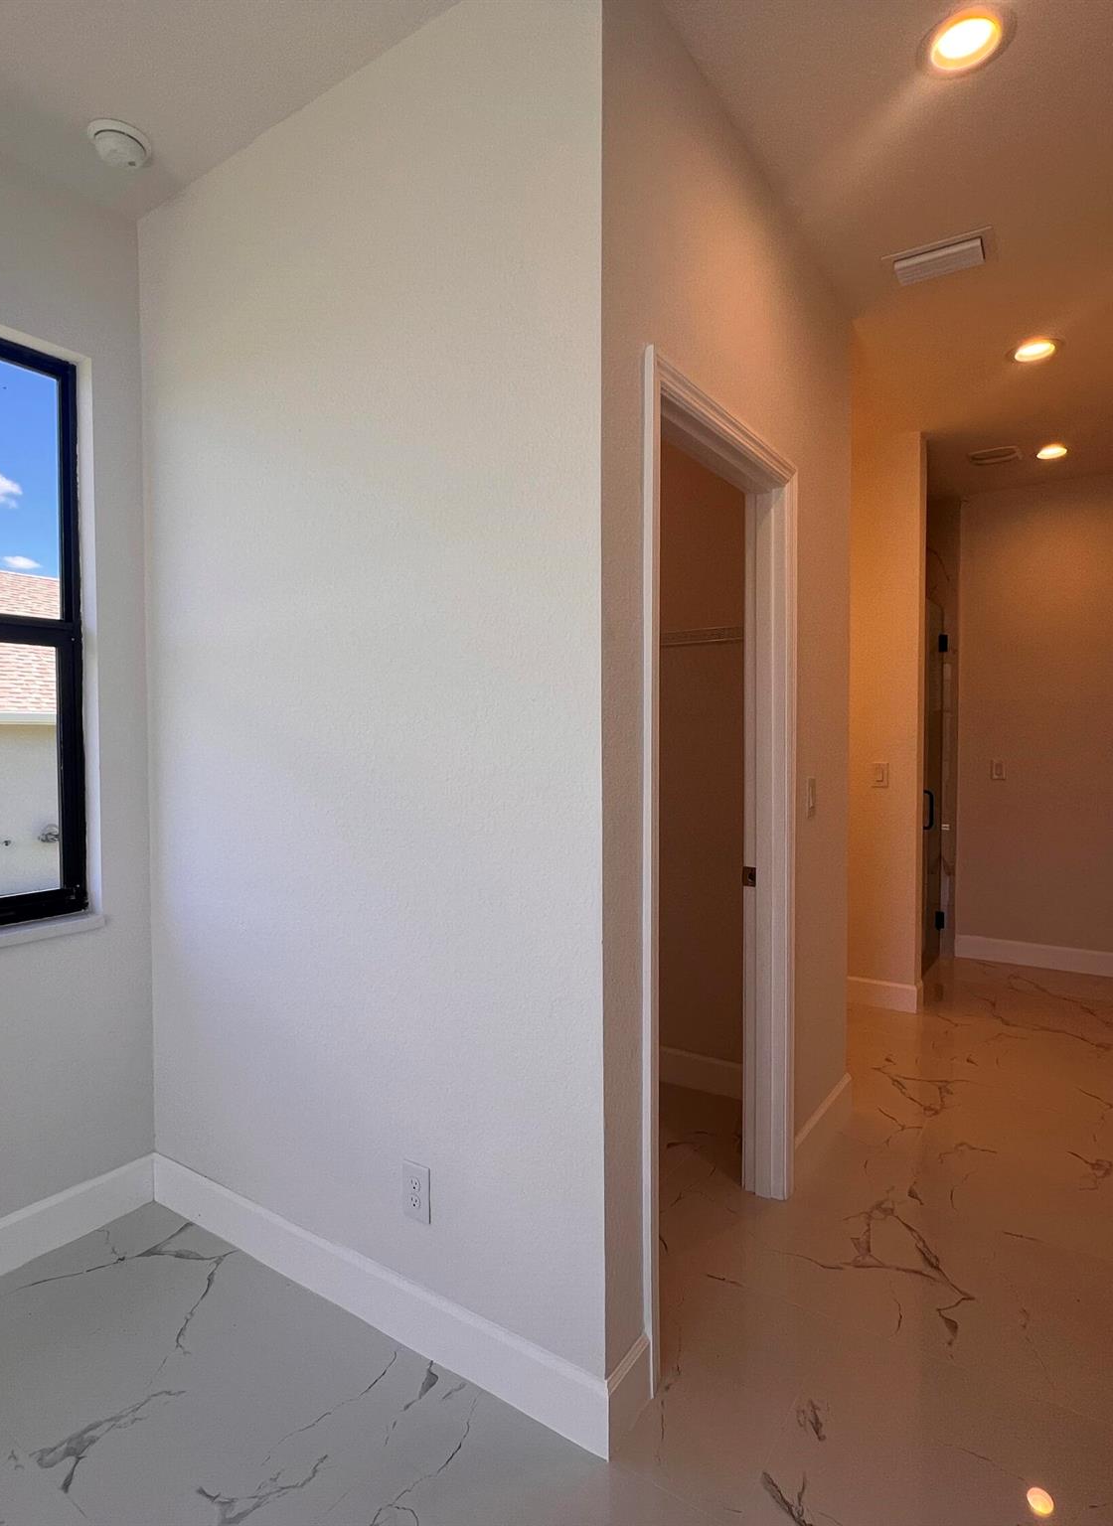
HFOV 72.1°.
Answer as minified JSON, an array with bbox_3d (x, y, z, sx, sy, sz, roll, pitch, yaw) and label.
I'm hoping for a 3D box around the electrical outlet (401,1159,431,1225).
[{"bbox_3d":[-0.310,0.953,1.694,0.076,0.119,0.008,1,2,32],"label":"electrical outlet"}]

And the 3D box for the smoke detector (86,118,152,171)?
[{"bbox_3d":[-1.063,-1.498,1.866,0.138,0.038,0.138,0,1,0],"label":"smoke detector"}]

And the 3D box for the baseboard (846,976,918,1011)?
[{"bbox_3d":[1.630,1.160,3.870,0.360,0.142,0.016,1,2,35],"label":"baseboard"}]

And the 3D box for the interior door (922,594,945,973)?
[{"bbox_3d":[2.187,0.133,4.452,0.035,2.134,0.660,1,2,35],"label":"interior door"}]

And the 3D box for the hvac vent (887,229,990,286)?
[{"bbox_3d":[1.179,-1.538,2.354,0.295,0.025,0.190,1,2,33],"label":"hvac vent"}]

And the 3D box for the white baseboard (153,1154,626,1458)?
[{"bbox_3d":[-0.531,1.222,1.833,1.498,0.142,0.016,1,2,32],"label":"white baseboard"}]

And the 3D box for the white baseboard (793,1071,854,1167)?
[{"bbox_3d":[0.876,1.198,2.521,0.016,0.142,0.626,1,2,35],"label":"white baseboard"}]

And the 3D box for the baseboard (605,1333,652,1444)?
[{"bbox_3d":[0.141,1.243,1.508,0.016,0.137,0.165,1,2,36],"label":"baseboard"}]

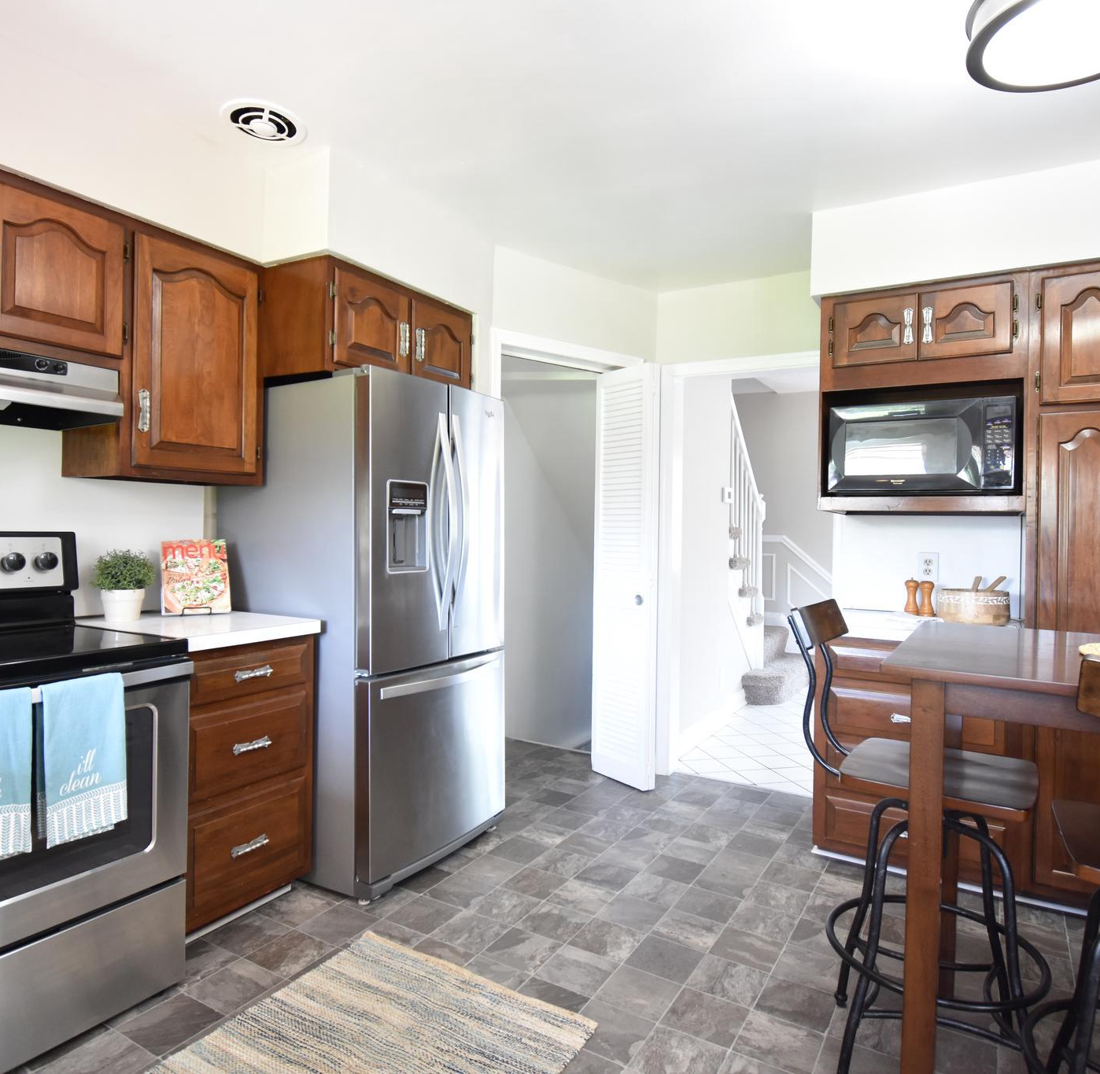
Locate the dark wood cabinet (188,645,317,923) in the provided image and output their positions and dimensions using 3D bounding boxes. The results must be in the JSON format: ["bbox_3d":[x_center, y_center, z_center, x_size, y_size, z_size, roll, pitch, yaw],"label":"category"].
[{"bbox_3d":[-1.218,0.758,2.402,0.615,0.865,0.528,1,1,32],"label":"dark wood cabinet"}]

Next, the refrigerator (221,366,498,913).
[{"bbox_3d":[-0.720,0.325,2.870,0.887,1.774,0.737,1,1,32],"label":"refrigerator"}]

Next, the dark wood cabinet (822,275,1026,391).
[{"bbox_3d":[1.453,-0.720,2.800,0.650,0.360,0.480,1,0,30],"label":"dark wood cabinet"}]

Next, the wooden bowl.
[{"bbox_3d":[1.620,0.262,2.748,0.250,0.125,0.250,1,0,30],"label":"wooden bowl"}]

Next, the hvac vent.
[{"bbox_3d":[-0.869,-1.244,2.171,0.246,0.035,0.246,1,0,0],"label":"hvac vent"}]

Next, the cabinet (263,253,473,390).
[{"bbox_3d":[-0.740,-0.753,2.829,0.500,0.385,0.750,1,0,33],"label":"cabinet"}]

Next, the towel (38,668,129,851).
[{"bbox_3d":[-1.107,0.514,1.692,0.060,0.370,0.190,1,0,33],"label":"towel"}]

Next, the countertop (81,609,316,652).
[{"bbox_3d":[-1.204,0.300,2.388,0.640,0.054,0.560,1,1,32],"label":"countertop"}]

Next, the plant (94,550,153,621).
[{"bbox_3d":[-1.354,0.151,2.287,0.185,0.230,0.185,1,0,33],"label":"plant"}]

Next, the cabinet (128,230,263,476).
[{"bbox_3d":[-1.226,-0.561,2.342,0.320,0.740,0.460,1,0,33],"label":"cabinet"}]

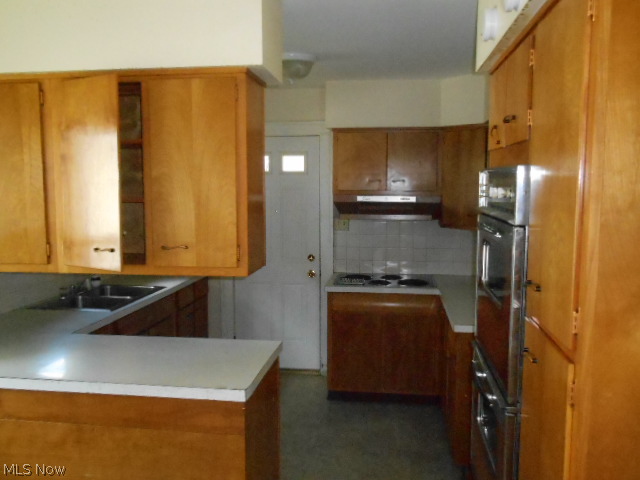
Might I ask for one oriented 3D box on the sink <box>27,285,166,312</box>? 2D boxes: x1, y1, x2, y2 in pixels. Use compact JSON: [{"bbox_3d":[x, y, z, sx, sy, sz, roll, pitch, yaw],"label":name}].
[{"bbox_3d":[-1.468,0.467,3.867,0.550,0.180,0.850,1,5,7],"label":"sink"}]

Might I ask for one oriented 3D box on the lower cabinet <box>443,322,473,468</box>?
[{"bbox_3d":[1.117,0.846,3.650,0.595,0.790,1.070,1,5,7],"label":"lower cabinet"}]

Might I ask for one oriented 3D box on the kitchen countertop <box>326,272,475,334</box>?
[{"bbox_3d":[0.741,0.397,3.974,1.455,0.040,1.800,1,5,7],"label":"kitchen countertop"}]

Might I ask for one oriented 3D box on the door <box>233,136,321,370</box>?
[{"bbox_3d":[-0.380,0.128,5.007,0.760,2.015,0.045,1,5,7],"label":"door"}]

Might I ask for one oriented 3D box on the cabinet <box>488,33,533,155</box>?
[{"bbox_3d":[0.938,-0.485,1.988,0.560,0.310,0.690,1,5,7],"label":"cabinet"}]

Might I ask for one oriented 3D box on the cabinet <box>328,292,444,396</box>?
[{"bbox_3d":[0.513,0.755,4.588,0.837,0.790,0.650,1,5,7],"label":"cabinet"}]

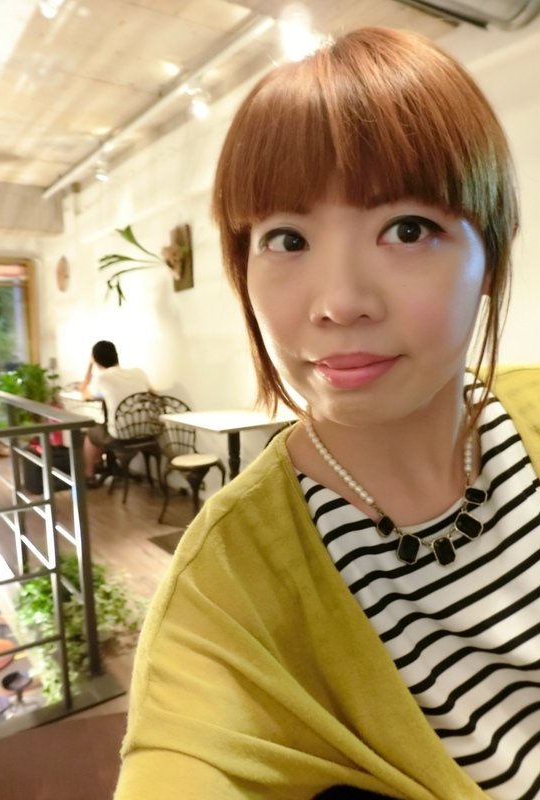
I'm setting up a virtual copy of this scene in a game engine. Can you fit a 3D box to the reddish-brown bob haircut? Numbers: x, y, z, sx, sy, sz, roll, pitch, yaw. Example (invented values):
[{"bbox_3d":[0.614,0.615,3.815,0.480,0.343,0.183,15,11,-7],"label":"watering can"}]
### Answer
[{"bbox_3d":[0.065,-0.121,0.400,0.195,0.265,0.225,-1,7,19],"label":"reddish-brown bob haircut"}]

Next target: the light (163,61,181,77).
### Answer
[{"bbox_3d":[-0.622,-2.088,3.650,0.120,0.110,0.120,-7,8,-35],"label":"light"}]

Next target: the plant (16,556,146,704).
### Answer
[{"bbox_3d":[-0.838,0.856,2.446,0.450,0.420,0.550,-7,8,-35],"label":"plant"}]

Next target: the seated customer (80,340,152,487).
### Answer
[{"bbox_3d":[-1.297,0.137,4.893,0.500,1.260,0.800,-7,8,-35],"label":"seated customer"}]

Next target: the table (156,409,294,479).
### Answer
[{"bbox_3d":[-0.293,0.482,3.905,0.620,0.740,0.880,-7,8,-35],"label":"table"}]

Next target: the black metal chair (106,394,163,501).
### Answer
[{"bbox_3d":[-1.087,0.364,4.620,0.420,0.860,0.470,-7,8,-35],"label":"black metal chair"}]

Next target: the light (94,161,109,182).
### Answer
[{"bbox_3d":[-1.429,-1.938,4.900,0.130,0.190,0.120,-7,8,-35],"label":"light"}]

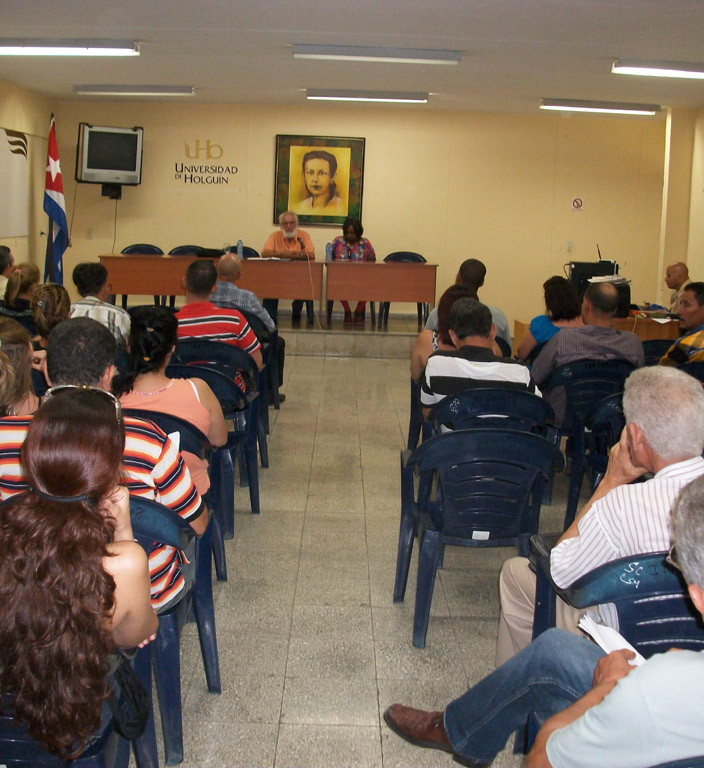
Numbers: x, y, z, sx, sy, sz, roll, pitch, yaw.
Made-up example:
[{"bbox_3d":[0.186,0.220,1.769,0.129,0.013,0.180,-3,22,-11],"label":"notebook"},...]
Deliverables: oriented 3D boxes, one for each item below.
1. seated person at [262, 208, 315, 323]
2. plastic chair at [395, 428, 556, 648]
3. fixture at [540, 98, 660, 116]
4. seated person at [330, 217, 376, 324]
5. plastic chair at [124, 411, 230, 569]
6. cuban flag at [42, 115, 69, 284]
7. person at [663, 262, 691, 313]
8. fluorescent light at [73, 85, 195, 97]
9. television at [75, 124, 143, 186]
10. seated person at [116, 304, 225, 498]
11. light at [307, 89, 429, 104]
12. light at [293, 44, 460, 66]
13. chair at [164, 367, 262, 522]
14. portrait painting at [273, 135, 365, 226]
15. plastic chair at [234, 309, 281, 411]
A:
[{"bbox_3d":[-0.743,-1.375,10.725,0.600,1.290,0.680,1,11,-1],"label":"seated person"},{"bbox_3d":[0.466,0.516,3.498,0.570,0.830,0.560,2,11,-1],"label":"plastic chair"},{"bbox_3d":[2.541,-2.827,9.359,1.240,0.090,0.150,1,11,-1],"label":"fixture"},{"bbox_3d":[-0.010,-1.282,10.465,0.505,1.232,0.707,2,11,-1],"label":"seated person"},{"bbox_3d":[-0.792,0.448,3.567,0.570,0.830,0.560,2,11,2],"label":"plastic chair"},{"bbox_3d":[-3.394,-2.008,10.482,0.300,2.140,0.270,1,11,-1],"label":"cuban flag"},{"bbox_3d":[2.642,-0.415,7.827,0.750,1.200,0.500,4,11,13],"label":"person"},{"bbox_3d":[-2.198,-2.959,9.245,1.240,0.090,0.150,1,11,-1],"label":"fluorescent light"},{"bbox_3d":[-2.693,-2.559,10.247,0.707,0.636,0.505,4,11,-5],"label":"television"},{"bbox_3d":[-0.761,0.237,3.821,0.505,1.212,0.808,2,11,-1],"label":"seated person"},{"bbox_3d":[0.157,-2.893,9.202,1.232,0.096,0.151,2,11,-1],"label":"light"},{"bbox_3d":[0.189,-2.481,6.944,1.270,0.090,0.120,2,11,-1],"label":"light"},{"bbox_3d":[-0.744,0.287,4.433,0.570,0.830,0.560,2,11,3],"label":"chair"},{"bbox_3d":[-0.390,-2.407,10.911,1.050,1.060,0.050,2,11,-1],"label":"portrait painting"},{"bbox_3d":[-0.894,-0.202,7.130,0.570,0.830,0.560,4,11,13],"label":"plastic chair"}]

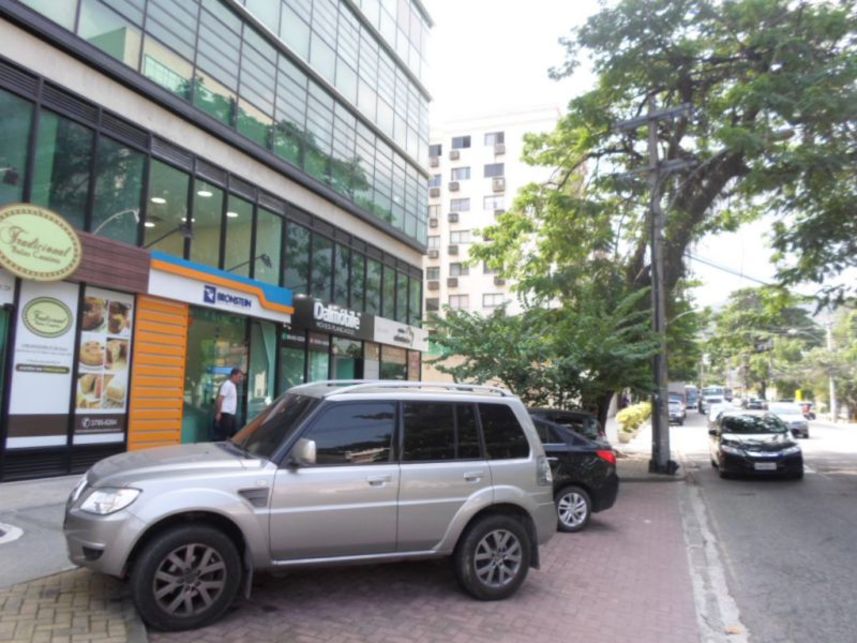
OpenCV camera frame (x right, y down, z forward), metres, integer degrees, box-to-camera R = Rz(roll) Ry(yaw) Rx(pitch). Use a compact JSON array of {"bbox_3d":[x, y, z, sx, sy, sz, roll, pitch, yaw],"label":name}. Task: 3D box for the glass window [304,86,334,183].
[{"bbox_3d":[-3.016,-5.212,17.208,0.100,2.581,1.290,-2,-8,23],"label":"glass window"}]

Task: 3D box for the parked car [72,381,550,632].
[{"bbox_3d":[-0.885,1.493,5.696,4.030,1.780,1.750,5,-8,-22],"label":"parked car"}]

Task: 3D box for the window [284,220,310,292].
[{"bbox_3d":[-3.312,-1.522,15.580,0.120,1.850,1.100,-2,-8,23],"label":"window"}]

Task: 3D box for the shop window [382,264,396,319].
[{"bbox_3d":[-1.281,-0.902,20.392,0.120,1.850,1.050,-2,-8,23],"label":"shop window"}]

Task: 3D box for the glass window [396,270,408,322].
[{"bbox_3d":[-0.892,-0.784,21.312,0.120,1.850,1.000,-2,-8,23],"label":"glass window"}]

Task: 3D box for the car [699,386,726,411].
[{"bbox_3d":[24.775,6.805,54.000,2.000,2.100,4.800,-2,-8,23],"label":"car"}]

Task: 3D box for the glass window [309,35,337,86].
[{"bbox_3d":[-2.964,-7.442,17.515,0.100,1.019,1.290,-2,-8,23],"label":"glass window"}]

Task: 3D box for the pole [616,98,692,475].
[{"bbox_3d":[5.493,-1.027,14.855,1.850,9.100,0.450,-3,-8,30],"label":"pole"}]

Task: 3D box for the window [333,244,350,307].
[{"bbox_3d":[-2.555,-1.360,18.314,0.100,1.775,0.933,-2,-8,23],"label":"window"}]

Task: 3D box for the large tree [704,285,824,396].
[{"bbox_3d":[32.472,2.520,60.000,9.800,11.200,9.500,-2,-8,23],"label":"large tree"}]

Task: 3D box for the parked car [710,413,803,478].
[{"bbox_3d":[8.339,3.028,15.967,1.740,1.480,4.430,-2,-8,23],"label":"parked car"}]

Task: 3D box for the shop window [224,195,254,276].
[{"bbox_3d":[-4.347,-1.971,14.221,0.100,1.710,0.969,-2,-8,23],"label":"shop window"}]

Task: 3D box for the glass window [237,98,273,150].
[{"bbox_3d":[-4.086,-4.669,14.688,0.100,0.800,1.290,-2,-8,23],"label":"glass window"}]

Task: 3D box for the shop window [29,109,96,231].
[{"bbox_3d":[-6.061,-2.504,10.300,0.100,1.749,1.040,-2,-8,23],"label":"shop window"}]

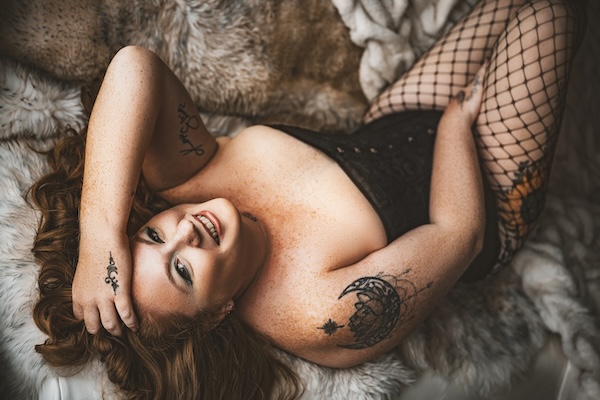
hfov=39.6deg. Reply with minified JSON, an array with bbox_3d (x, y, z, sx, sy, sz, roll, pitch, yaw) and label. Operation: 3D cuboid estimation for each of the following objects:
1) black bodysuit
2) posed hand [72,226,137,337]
[{"bbox_3d":[0.189,-0.008,1.520,0.550,0.260,0.360,-6,53,-44],"label":"black bodysuit"},{"bbox_3d":[-0.272,0.115,1.165,0.085,0.070,0.150,-7,102,-6],"label":"posed hand"}]

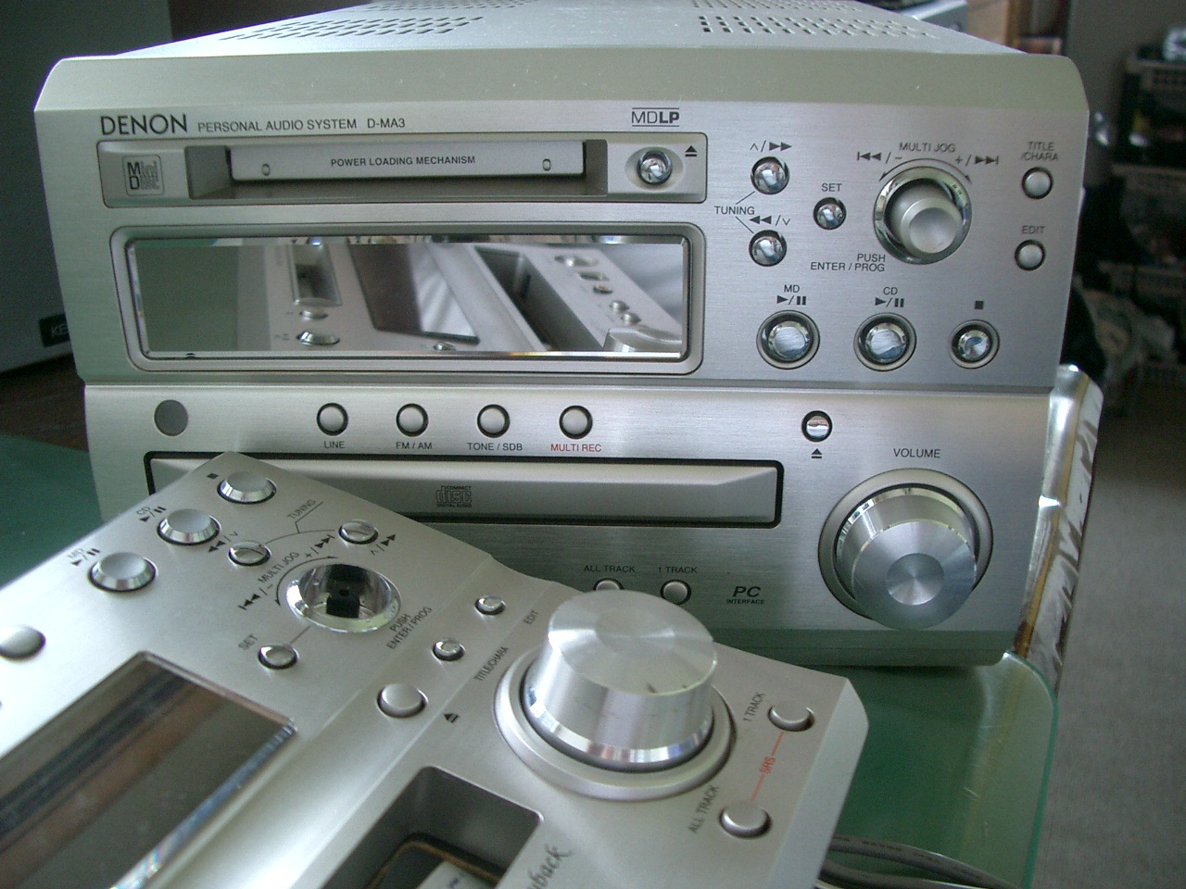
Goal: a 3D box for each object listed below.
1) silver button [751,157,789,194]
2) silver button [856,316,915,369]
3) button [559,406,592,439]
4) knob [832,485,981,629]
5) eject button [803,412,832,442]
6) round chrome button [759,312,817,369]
[{"bbox_3d":[0.034,-0.052,0.233,0.007,0.007,0.004,1,21,4],"label":"silver button"},{"bbox_3d":[0.060,-0.020,0.243,0.011,0.011,0.005,1,21,4],"label":"silver button"},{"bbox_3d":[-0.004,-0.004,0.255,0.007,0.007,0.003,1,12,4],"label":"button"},{"bbox_3d":[0.067,0.025,0.254,0.031,0.031,0.013,1,21,4],"label":"knob"},{"bbox_3d":[0.048,-0.004,0.257,0.007,0.007,0.003,1,23,3],"label":"eject button"},{"bbox_3d":[0.041,-0.022,0.250,0.012,0.012,0.005,1,23,3],"label":"round chrome button"}]

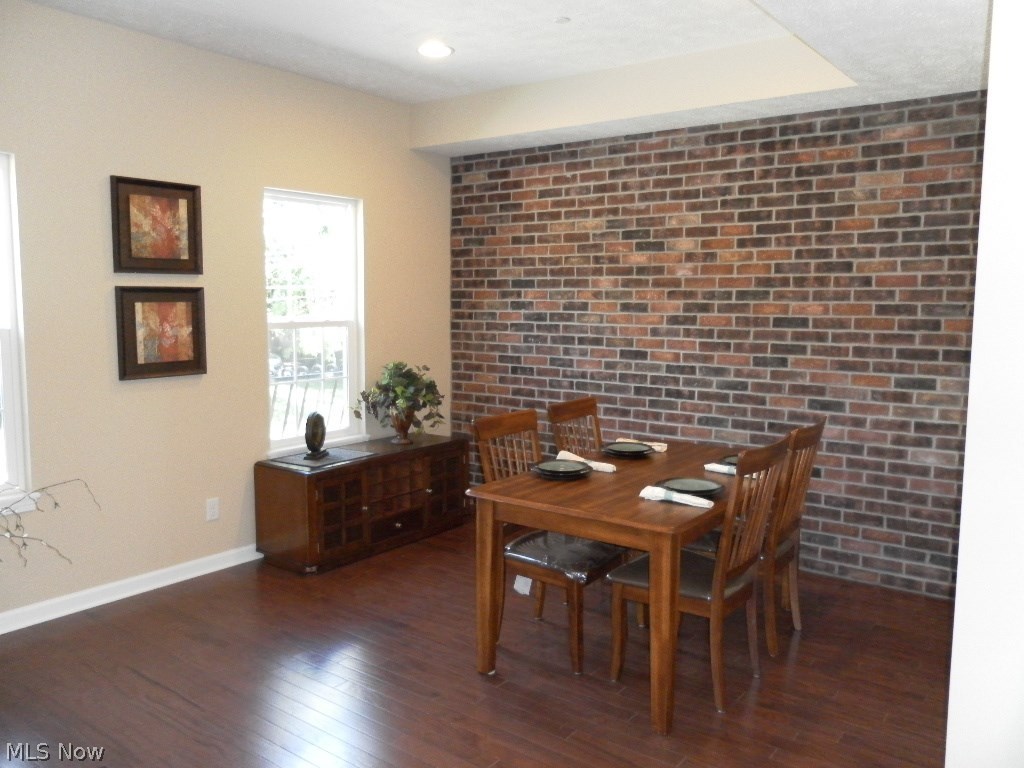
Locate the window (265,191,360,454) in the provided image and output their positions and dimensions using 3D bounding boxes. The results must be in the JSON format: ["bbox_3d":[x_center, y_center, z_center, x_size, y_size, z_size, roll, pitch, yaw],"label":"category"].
[{"bbox_3d":[-1.181,-0.373,4.955,0.100,1.500,0.745,5,8,37],"label":"window"}]

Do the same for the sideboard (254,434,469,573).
[{"bbox_3d":[-0.847,0.676,5.083,0.440,0.535,1.400,5,8,37],"label":"sideboard"}]

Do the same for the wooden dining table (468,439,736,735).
[{"bbox_3d":[0.626,0.744,3.558,0.910,0.738,1.510,5,8,37],"label":"wooden dining table"}]

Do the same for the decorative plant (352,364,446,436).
[{"bbox_3d":[-0.703,0.135,5.196,0.480,0.520,0.530,5,8,37],"label":"decorative plant"}]

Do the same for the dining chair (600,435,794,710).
[{"bbox_3d":[0.703,0.670,3.174,0.545,0.966,0.470,5,8,37],"label":"dining chair"}]

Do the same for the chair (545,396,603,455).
[{"bbox_3d":[0.499,0.583,3.995,0.550,0.966,0.470,5,8,37],"label":"chair"}]

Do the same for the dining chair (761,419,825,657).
[{"bbox_3d":[1.029,0.623,3.646,0.550,0.966,0.470,5,8,37],"label":"dining chair"}]

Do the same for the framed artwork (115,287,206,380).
[{"bbox_3d":[-1.738,-0.255,4.136,0.035,0.448,0.466,5,8,37],"label":"framed artwork"}]

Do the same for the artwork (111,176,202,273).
[{"bbox_3d":[-1.735,-0.768,4.082,0.035,0.448,0.466,5,8,37],"label":"artwork"}]

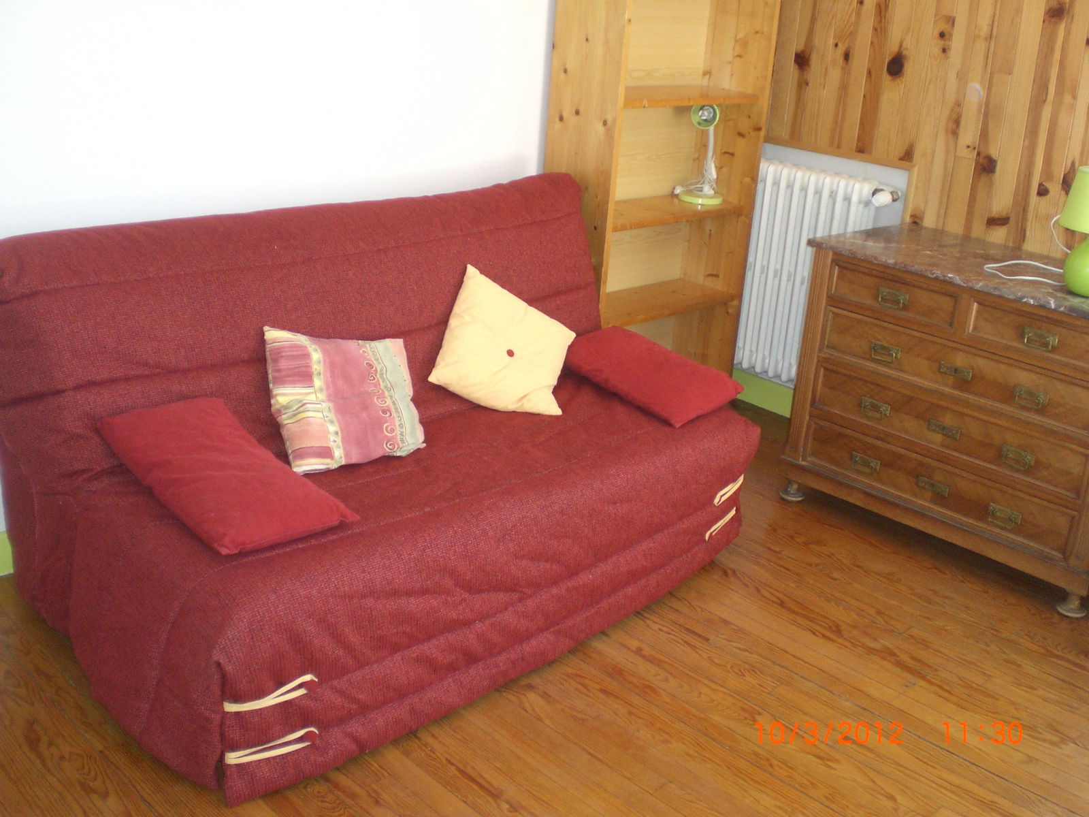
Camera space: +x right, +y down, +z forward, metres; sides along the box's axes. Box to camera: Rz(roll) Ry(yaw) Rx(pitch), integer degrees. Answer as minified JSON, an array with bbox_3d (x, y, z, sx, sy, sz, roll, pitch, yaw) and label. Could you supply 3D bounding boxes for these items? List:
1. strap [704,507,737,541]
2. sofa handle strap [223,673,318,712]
[{"bbox_3d":[0.535,0.349,3.605,0.022,0.045,0.195,16,24,29],"label":"strap"},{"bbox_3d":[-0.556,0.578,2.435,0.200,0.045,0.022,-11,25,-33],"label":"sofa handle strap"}]

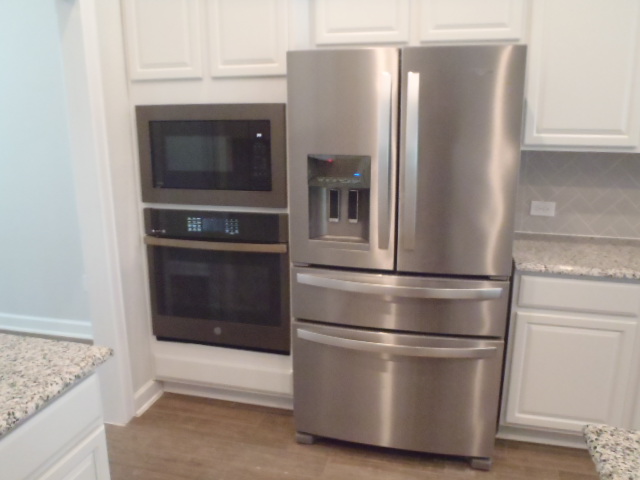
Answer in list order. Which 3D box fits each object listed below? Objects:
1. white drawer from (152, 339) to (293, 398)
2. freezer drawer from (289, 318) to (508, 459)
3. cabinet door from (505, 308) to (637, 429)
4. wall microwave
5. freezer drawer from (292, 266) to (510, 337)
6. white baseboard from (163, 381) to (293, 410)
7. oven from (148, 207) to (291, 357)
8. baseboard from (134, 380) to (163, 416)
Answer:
[{"bbox_3d":[-0.509,0.671,2.732,0.839,0.251,0.030,3,13,14],"label":"white drawer"},{"bbox_3d":[0.320,0.664,2.298,0.901,0.554,0.146,3,13,14],"label":"freezer drawer"},{"bbox_3d":[1.106,0.599,2.302,0.473,0.549,0.025,3,13,14],"label":"cabinet door"},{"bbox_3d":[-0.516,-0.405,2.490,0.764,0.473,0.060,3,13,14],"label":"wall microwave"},{"bbox_3d":[0.319,0.262,2.204,0.901,0.239,0.146,3,13,14],"label":"freezer drawer"},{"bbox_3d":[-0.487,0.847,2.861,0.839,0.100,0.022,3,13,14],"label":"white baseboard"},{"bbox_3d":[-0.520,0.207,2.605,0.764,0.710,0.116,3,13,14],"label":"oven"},{"bbox_3d":[-0.930,0.853,2.835,0.020,0.105,0.259,3,13,14],"label":"baseboard"}]

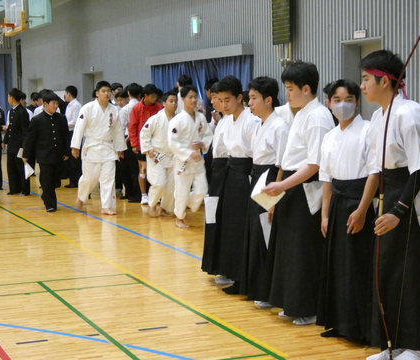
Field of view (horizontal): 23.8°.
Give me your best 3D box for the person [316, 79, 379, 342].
[{"bbox_3d":[0.845,0.185,6.135,0.340,1.603,0.460,-5,6,-38],"label":"person"}]

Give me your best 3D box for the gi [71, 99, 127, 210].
[{"bbox_3d":[-1.517,-0.340,13.587,0.720,1.506,0.450,-3,5,-15],"label":"gi"}]

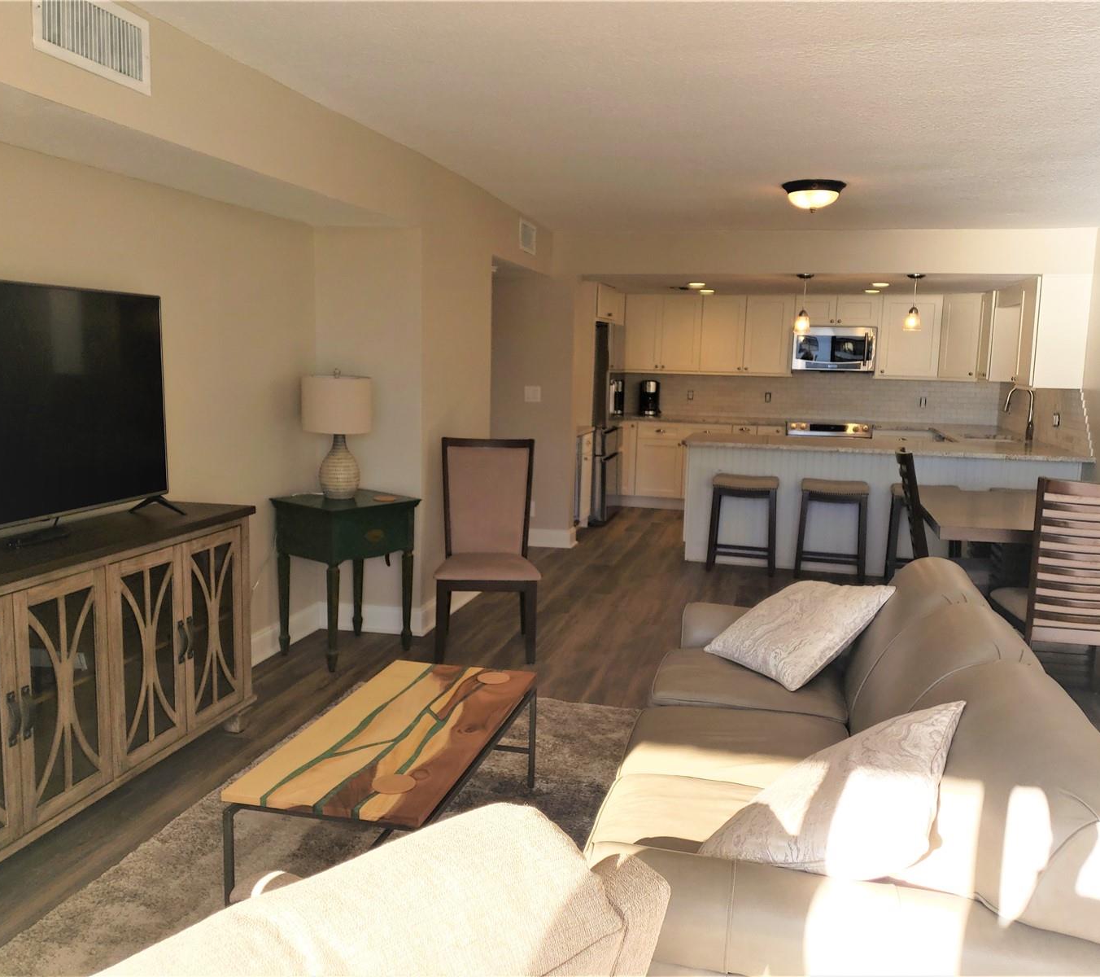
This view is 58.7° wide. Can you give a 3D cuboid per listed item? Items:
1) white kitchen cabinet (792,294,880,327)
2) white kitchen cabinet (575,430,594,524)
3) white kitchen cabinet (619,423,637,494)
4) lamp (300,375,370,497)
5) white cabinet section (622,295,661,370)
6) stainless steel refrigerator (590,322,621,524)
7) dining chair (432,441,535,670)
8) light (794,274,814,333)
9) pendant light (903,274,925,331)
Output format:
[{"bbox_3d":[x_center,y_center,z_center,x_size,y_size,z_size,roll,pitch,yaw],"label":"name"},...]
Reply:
[{"bbox_3d":[2.806,-1.730,9.567,0.780,0.300,0.360,3,8,14],"label":"white kitchen cabinet"},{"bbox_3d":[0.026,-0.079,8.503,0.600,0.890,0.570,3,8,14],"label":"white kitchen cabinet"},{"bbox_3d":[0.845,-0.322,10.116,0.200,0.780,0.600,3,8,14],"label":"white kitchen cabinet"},{"bbox_3d":[-1.060,-0.268,4.886,0.348,0.614,0.348,3,8,14],"label":"lamp"},{"bbox_3d":[0.994,-1.598,10.126,0.384,0.762,0.330,3,8,14],"label":"white cabinet section"},{"bbox_3d":[0.260,-0.636,9.186,0.730,1.780,0.860,3,8,14],"label":"stainless steel refrigerator"},{"bbox_3d":[-0.318,0.294,5.001,0.490,1.070,0.610,1,8,-3],"label":"dining chair"},{"bbox_3d":[1.911,-1.388,7.378,0.135,0.435,0.135,3,8,14],"label":"light"},{"bbox_3d":[2.592,-1.318,6.973,0.135,0.410,0.135,3,8,14],"label":"pendant light"}]

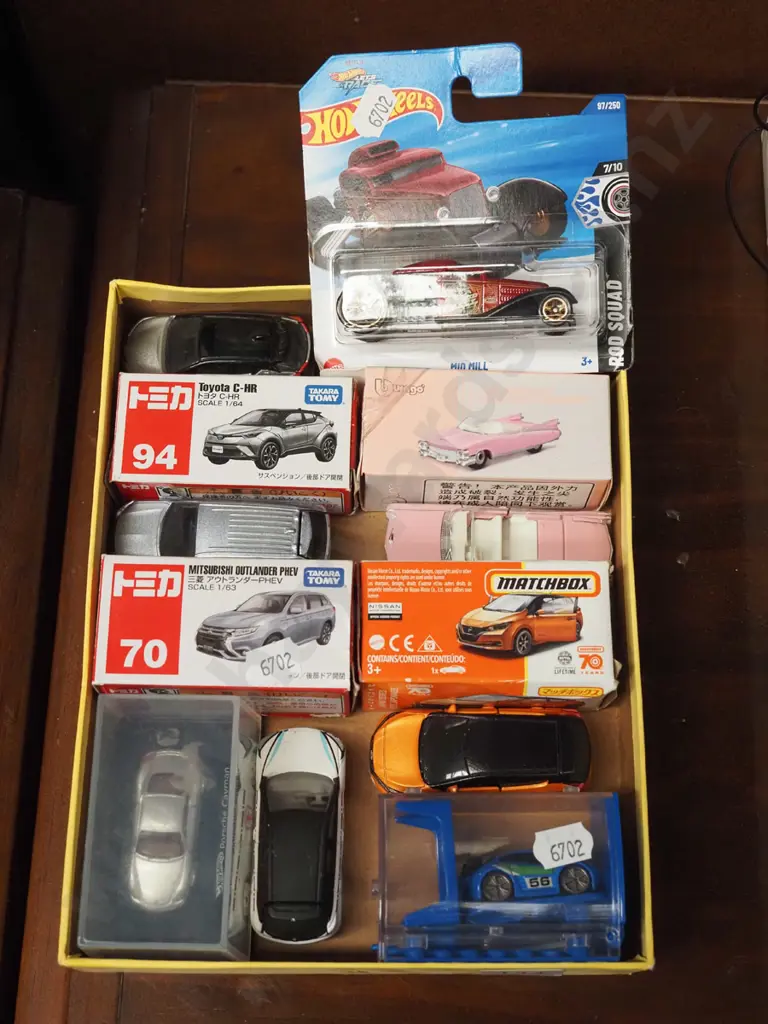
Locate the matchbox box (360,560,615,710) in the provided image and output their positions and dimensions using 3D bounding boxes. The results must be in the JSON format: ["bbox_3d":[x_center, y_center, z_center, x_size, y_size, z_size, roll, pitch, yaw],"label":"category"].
[{"bbox_3d":[0.032,0.041,0.461,0.078,0.037,0.039,0,70,0],"label":"matchbox box"}]

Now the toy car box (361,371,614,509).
[{"bbox_3d":[0.034,-0.023,0.483,0.081,0.033,0.039,2,69,0],"label":"toy car box"}]

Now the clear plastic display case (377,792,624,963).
[{"bbox_3d":[0.034,0.114,0.435,0.072,0.037,0.048,0,70,0],"label":"clear plastic display case"}]

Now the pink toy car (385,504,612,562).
[{"bbox_3d":[0.039,0.012,0.480,0.077,0.020,0.028,1,69,-1],"label":"pink toy car"}]

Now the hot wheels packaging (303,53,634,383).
[{"bbox_3d":[0.026,-0.096,0.455,0.107,0.034,0.107,-2,99,5],"label":"hot wheels packaging"}]

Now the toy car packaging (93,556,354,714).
[{"bbox_3d":[-0.050,0.040,0.459,0.079,0.033,0.042,2,68,-2],"label":"toy car packaging"}]

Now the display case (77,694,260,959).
[{"bbox_3d":[-0.066,0.098,0.438,0.047,0.043,0.077,1,70,0],"label":"display case"}]

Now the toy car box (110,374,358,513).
[{"bbox_3d":[-0.051,-0.023,0.490,0.079,0.028,0.040,1,72,-1],"label":"toy car box"}]

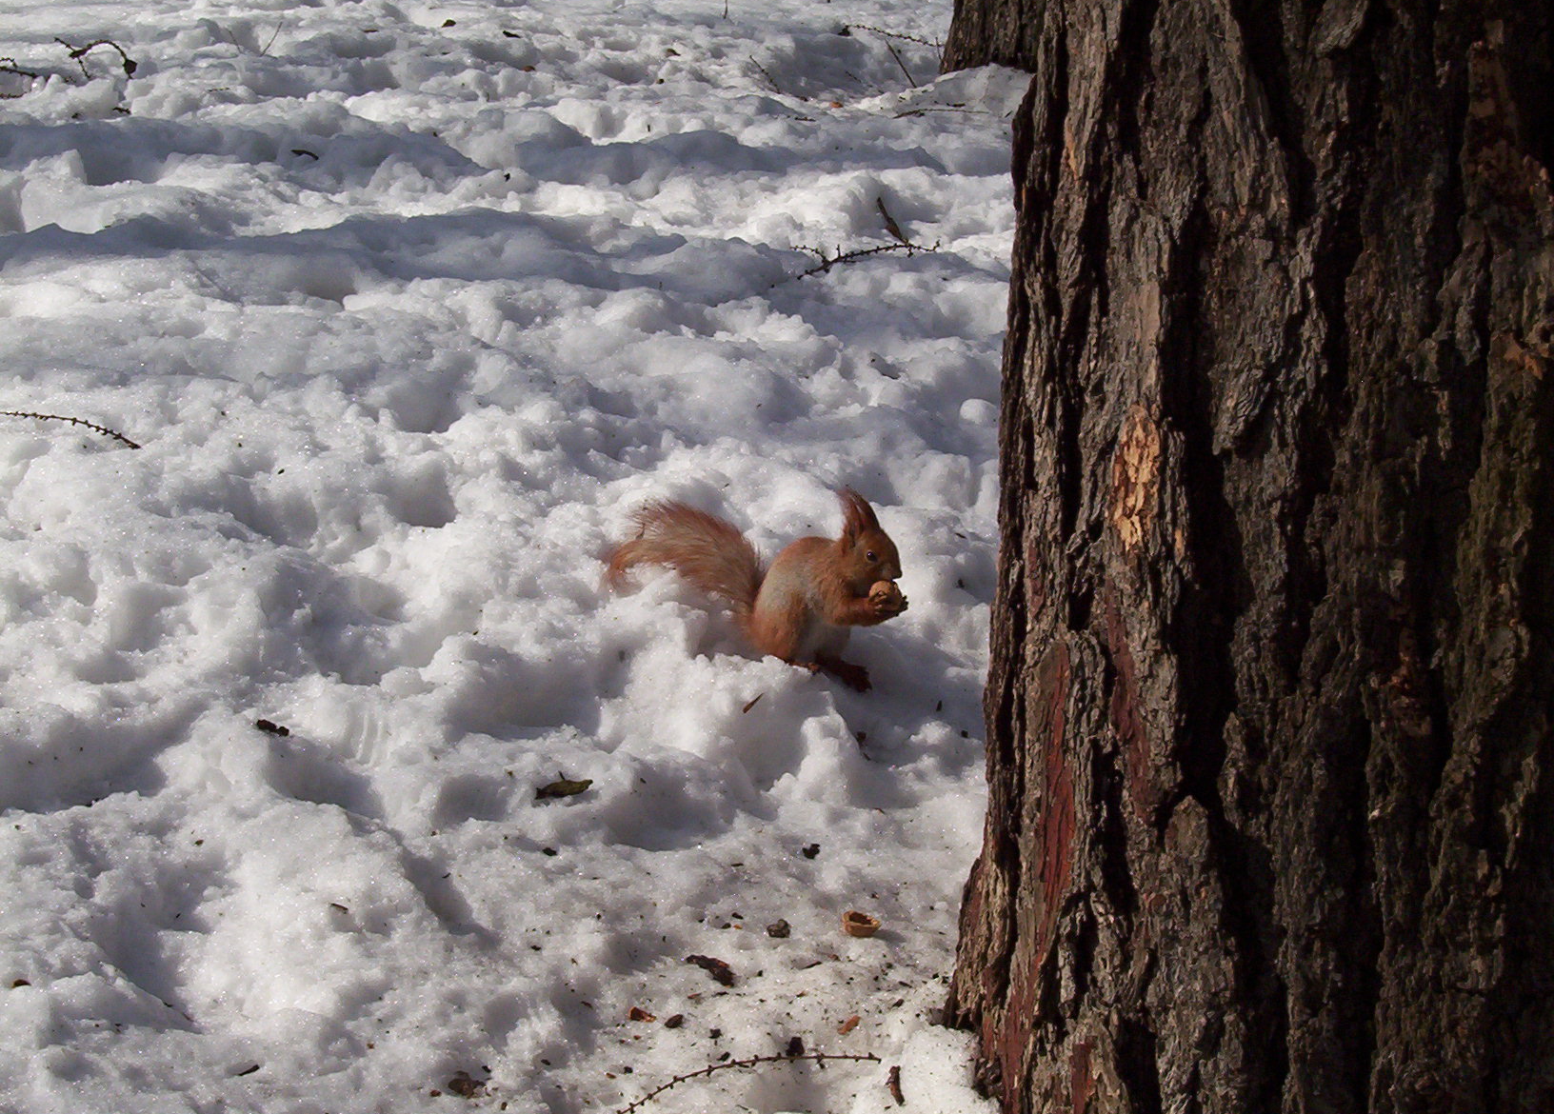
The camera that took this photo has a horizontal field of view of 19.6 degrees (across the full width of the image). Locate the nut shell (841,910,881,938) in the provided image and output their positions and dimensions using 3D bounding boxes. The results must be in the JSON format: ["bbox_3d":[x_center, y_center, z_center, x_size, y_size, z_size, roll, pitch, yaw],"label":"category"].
[{"bbox_3d":[0.072,0.315,3.866,0.034,0.017,0.029,2,18,5],"label":"nut shell"}]

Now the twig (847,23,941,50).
[{"bbox_3d":[0.184,-0.827,7.150,0.165,0.033,0.030,9,20,27],"label":"twig"}]

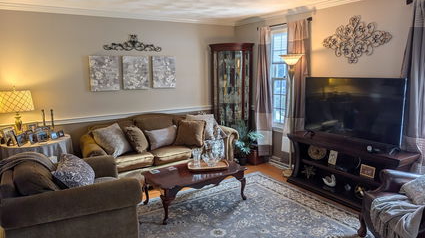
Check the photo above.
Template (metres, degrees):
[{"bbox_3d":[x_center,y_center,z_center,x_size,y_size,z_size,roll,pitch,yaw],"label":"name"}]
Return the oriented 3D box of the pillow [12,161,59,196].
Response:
[{"bbox_3d":[-1.532,0.557,2.604,0.220,0.430,0.470,-34,24,-24],"label":"pillow"}]

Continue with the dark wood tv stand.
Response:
[{"bbox_3d":[1.545,0.617,3.537,0.335,0.686,1.466,-7,11,-31],"label":"dark wood tv stand"}]

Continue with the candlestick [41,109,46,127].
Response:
[{"bbox_3d":[-2.207,0.059,3.860,0.065,0.340,0.065,-7,11,-31],"label":"candlestick"}]

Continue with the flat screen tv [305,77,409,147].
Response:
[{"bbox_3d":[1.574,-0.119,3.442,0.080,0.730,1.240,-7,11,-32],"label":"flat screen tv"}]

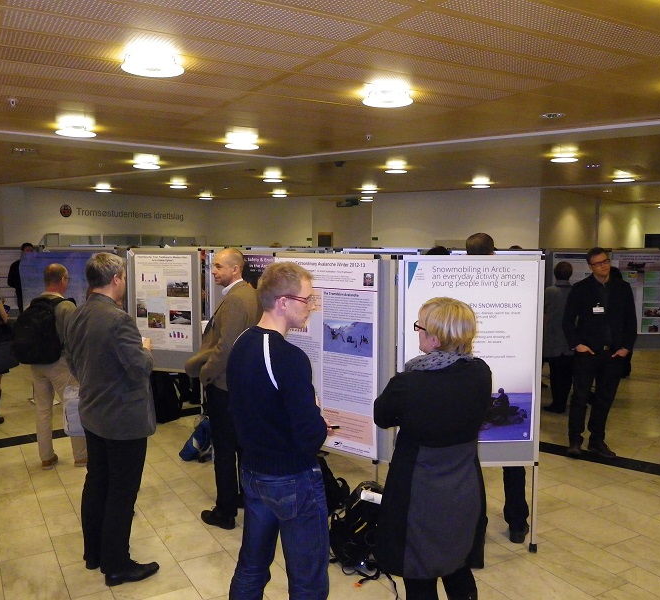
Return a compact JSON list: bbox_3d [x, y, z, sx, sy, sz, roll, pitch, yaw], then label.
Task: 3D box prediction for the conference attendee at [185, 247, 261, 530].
[{"bbox_3d":[-0.709,0.574,4.349,0.460,1.820,0.520,1,5,6],"label":"conference attendee"}]

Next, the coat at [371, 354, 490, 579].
[{"bbox_3d":[0.420,0.659,2.650,0.470,0.890,0.370,-2,5,-20],"label":"coat"}]

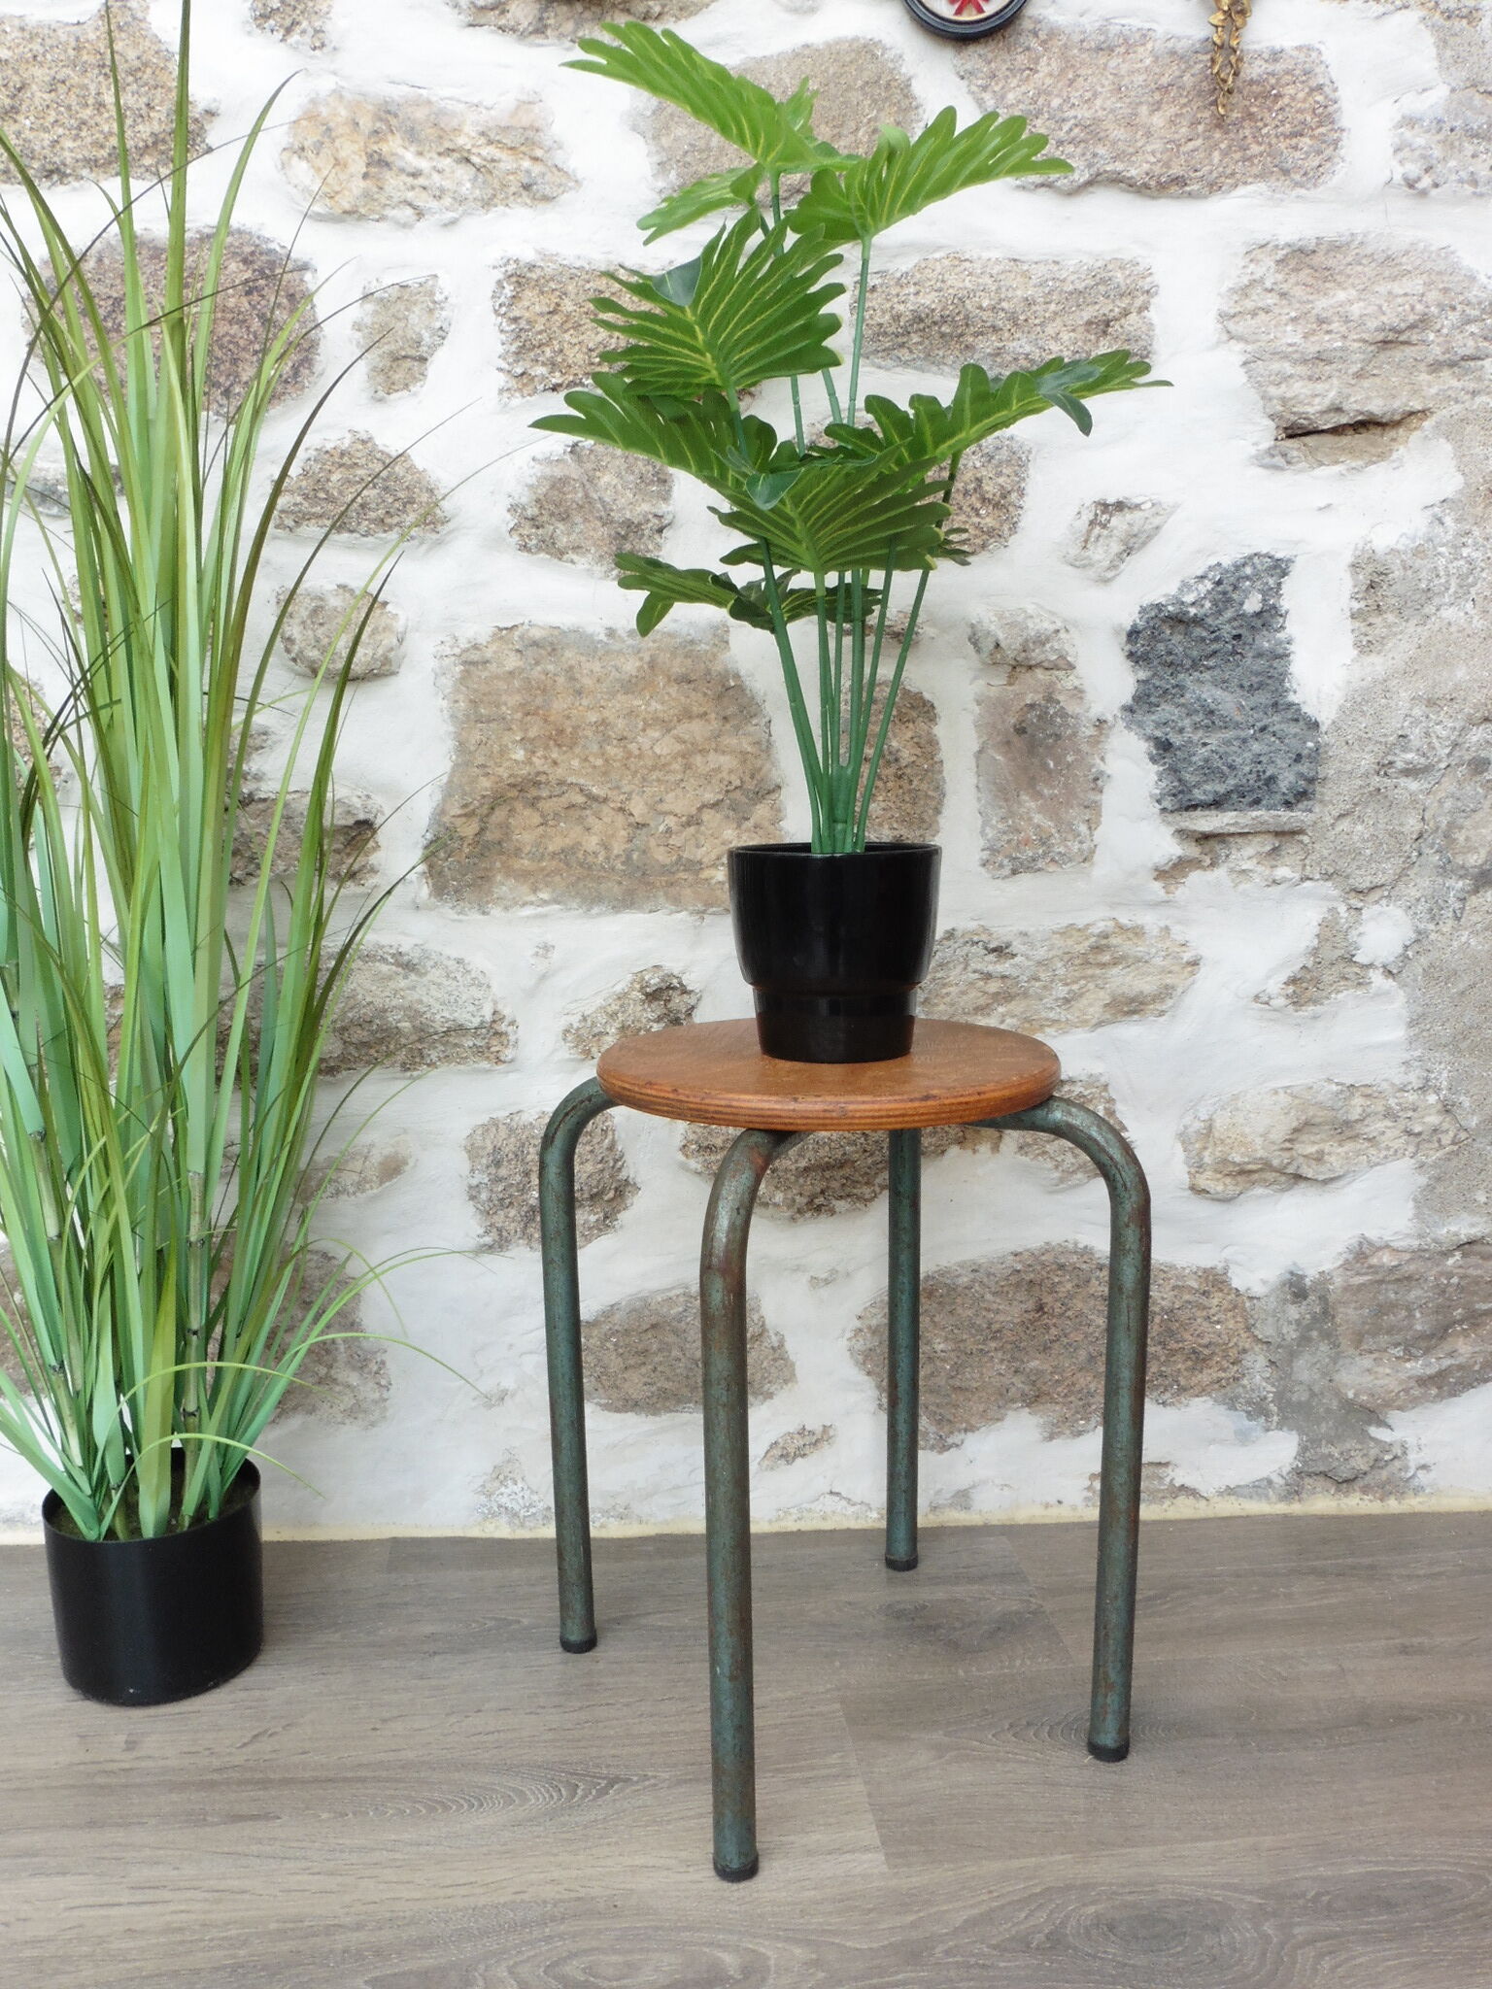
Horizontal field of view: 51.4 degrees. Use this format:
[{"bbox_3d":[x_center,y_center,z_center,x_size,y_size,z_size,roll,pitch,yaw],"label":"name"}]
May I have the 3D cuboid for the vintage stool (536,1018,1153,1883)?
[{"bbox_3d":[0.057,0.261,1.048,0.304,0.450,0.304,-4,9,-26],"label":"vintage stool"}]

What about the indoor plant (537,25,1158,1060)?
[{"bbox_3d":[0.063,-0.280,0.981,0.390,0.640,0.340,0,8,0],"label":"indoor plant"}]

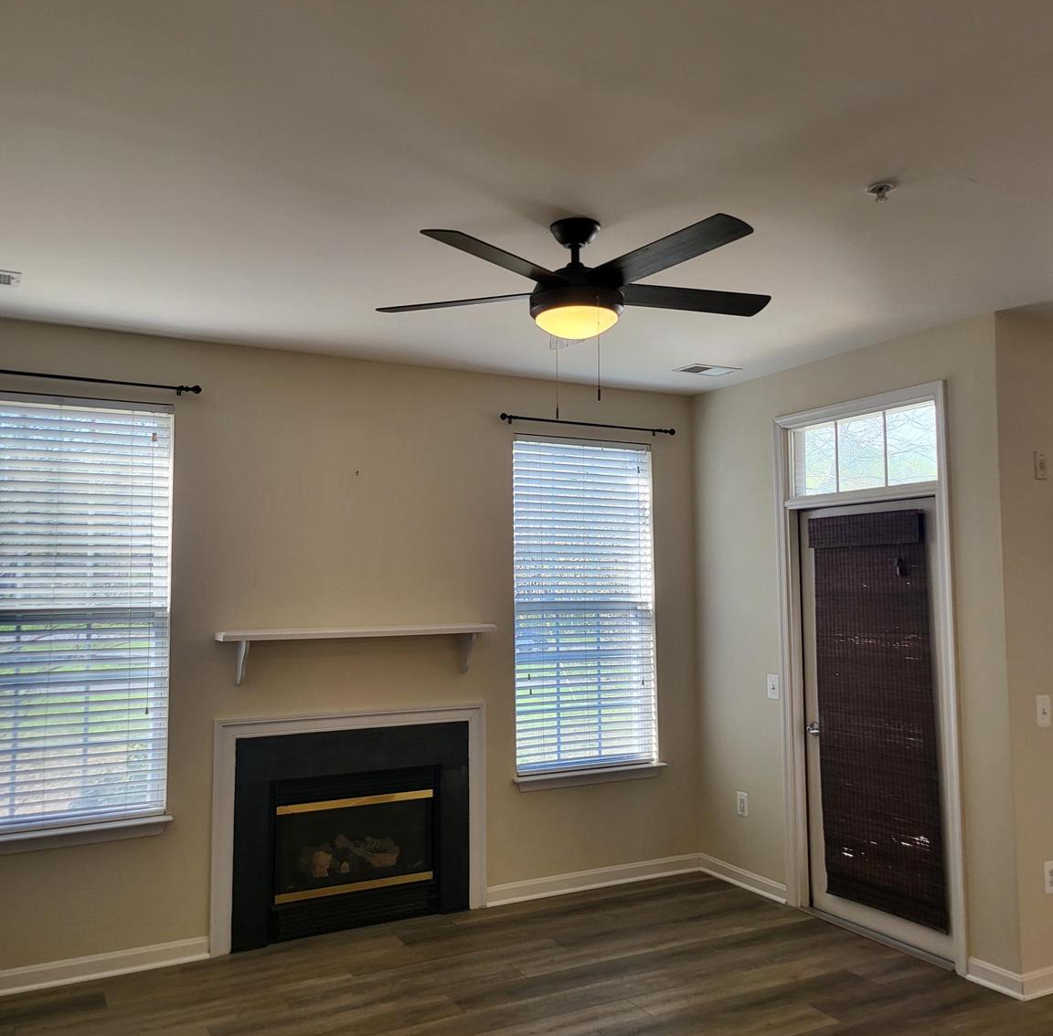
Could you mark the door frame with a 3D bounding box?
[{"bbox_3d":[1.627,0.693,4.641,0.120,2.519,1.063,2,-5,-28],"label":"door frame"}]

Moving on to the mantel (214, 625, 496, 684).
[{"bbox_3d":[-0.780,0.651,4.682,1.359,0.251,0.175,2,-5,-28],"label":"mantel"}]

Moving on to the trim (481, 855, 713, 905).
[{"bbox_3d":[0.394,1.969,5.305,1.359,0.087,0.020,2,-5,-28],"label":"trim"}]

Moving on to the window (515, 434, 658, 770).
[{"bbox_3d":[0.329,0.468,5.425,0.891,1.806,0.055,2,-5,-28],"label":"window"}]

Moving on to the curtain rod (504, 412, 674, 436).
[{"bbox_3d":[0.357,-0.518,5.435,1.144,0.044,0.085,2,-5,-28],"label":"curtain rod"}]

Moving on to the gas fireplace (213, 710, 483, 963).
[{"bbox_3d":[-0.831,1.453,4.704,1.355,1.027,0.150,2,-5,-28],"label":"gas fireplace"}]

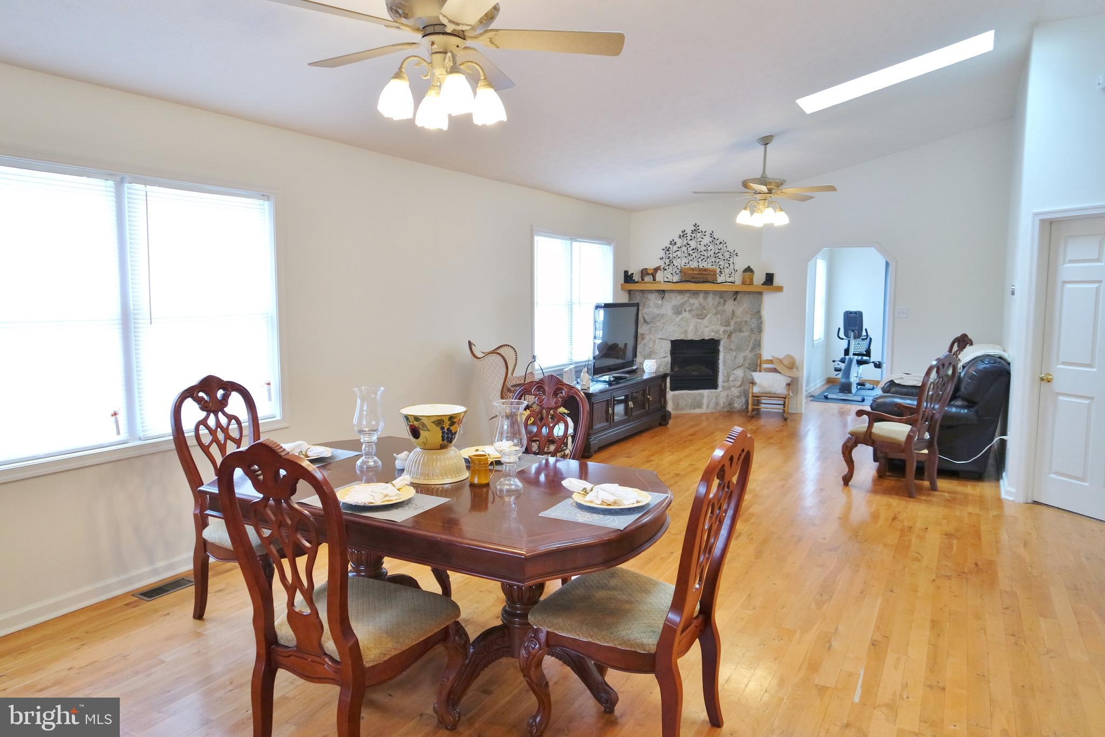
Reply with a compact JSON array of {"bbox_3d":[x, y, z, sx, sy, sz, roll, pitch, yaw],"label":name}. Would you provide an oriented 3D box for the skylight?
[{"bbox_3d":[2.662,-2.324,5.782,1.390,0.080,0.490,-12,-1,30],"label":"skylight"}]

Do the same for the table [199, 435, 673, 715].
[{"bbox_3d":[-0.455,0.819,2.969,1.880,0.760,1.150,3,7,29],"label":"table"}]

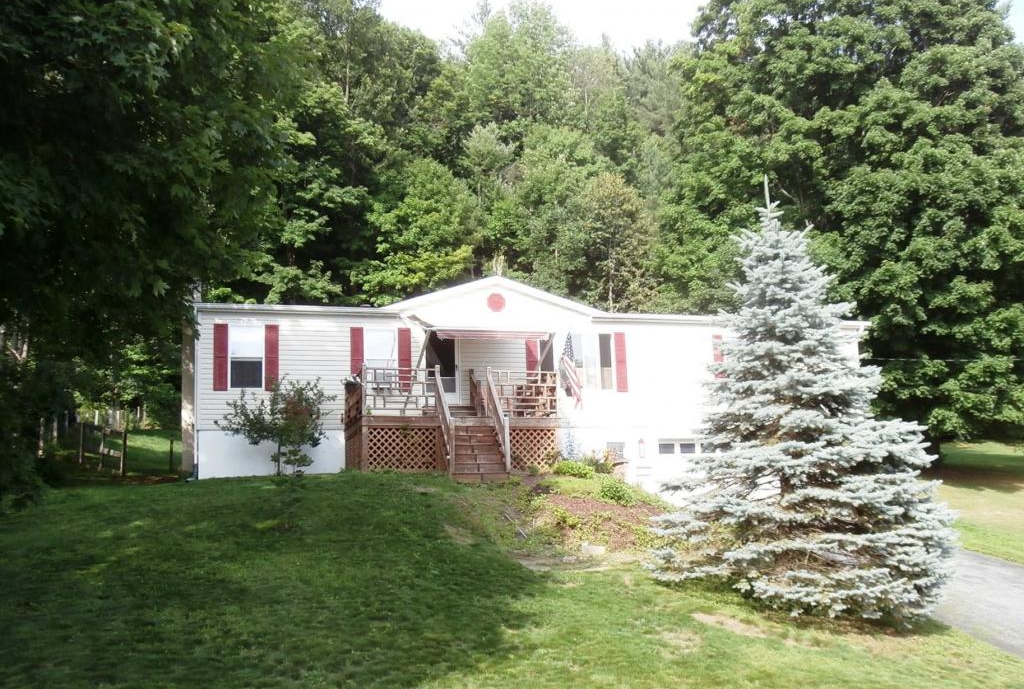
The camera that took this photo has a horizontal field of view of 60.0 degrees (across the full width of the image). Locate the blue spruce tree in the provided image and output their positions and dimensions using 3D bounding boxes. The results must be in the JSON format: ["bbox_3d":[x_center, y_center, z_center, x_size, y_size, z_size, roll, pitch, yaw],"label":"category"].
[{"bbox_3d":[3.392,0.460,10.788,3.557,5.077,3.557,-1,-8,0],"label":"blue spruce tree"}]

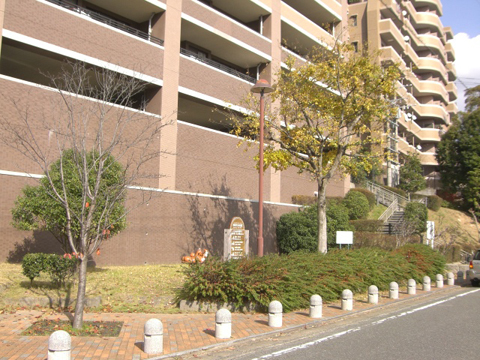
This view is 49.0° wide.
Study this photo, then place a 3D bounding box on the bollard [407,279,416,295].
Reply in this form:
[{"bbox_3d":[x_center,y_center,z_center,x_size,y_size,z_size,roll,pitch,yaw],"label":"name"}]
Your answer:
[{"bbox_3d":[5.082,3.155,15.550,0.250,0.445,0.250,-4,-8,37],"label":"bollard"}]

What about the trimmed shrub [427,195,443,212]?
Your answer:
[{"bbox_3d":[13.104,1.583,35.500,1.200,1.300,1.100,-4,-8,37],"label":"trimmed shrub"}]

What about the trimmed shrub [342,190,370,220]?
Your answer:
[{"bbox_3d":[6.744,1.493,30.500,1.600,1.750,1.600,-4,-8,37],"label":"trimmed shrub"}]

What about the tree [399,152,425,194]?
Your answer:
[{"bbox_3d":[13.423,-0.467,41.000,2.200,3.400,2.100,1,-6,0],"label":"tree"}]

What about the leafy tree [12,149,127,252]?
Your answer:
[{"bbox_3d":[-4.913,0.953,15.261,3.200,3.722,3.200,-4,-8,37],"label":"leafy tree"}]

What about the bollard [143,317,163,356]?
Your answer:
[{"bbox_3d":[-1.154,2.095,7.070,0.250,0.445,0.250,1,-6,0],"label":"bollard"}]

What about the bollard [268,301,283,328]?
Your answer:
[{"bbox_3d":[0.640,2.411,9.546,0.246,0.447,0.246,1,-6,0],"label":"bollard"}]

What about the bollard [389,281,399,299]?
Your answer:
[{"bbox_3d":[4.217,3.028,14.400,0.250,0.445,0.250,-4,-8,37],"label":"bollard"}]

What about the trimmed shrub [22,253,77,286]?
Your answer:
[{"bbox_3d":[-4.226,2.018,11.750,1.180,0.750,0.600,1,-6,0],"label":"trimmed shrub"}]

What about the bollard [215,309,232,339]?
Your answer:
[{"bbox_3d":[-0.261,2.275,8.412,0.246,0.447,0.246,1,-6,0],"label":"bollard"}]

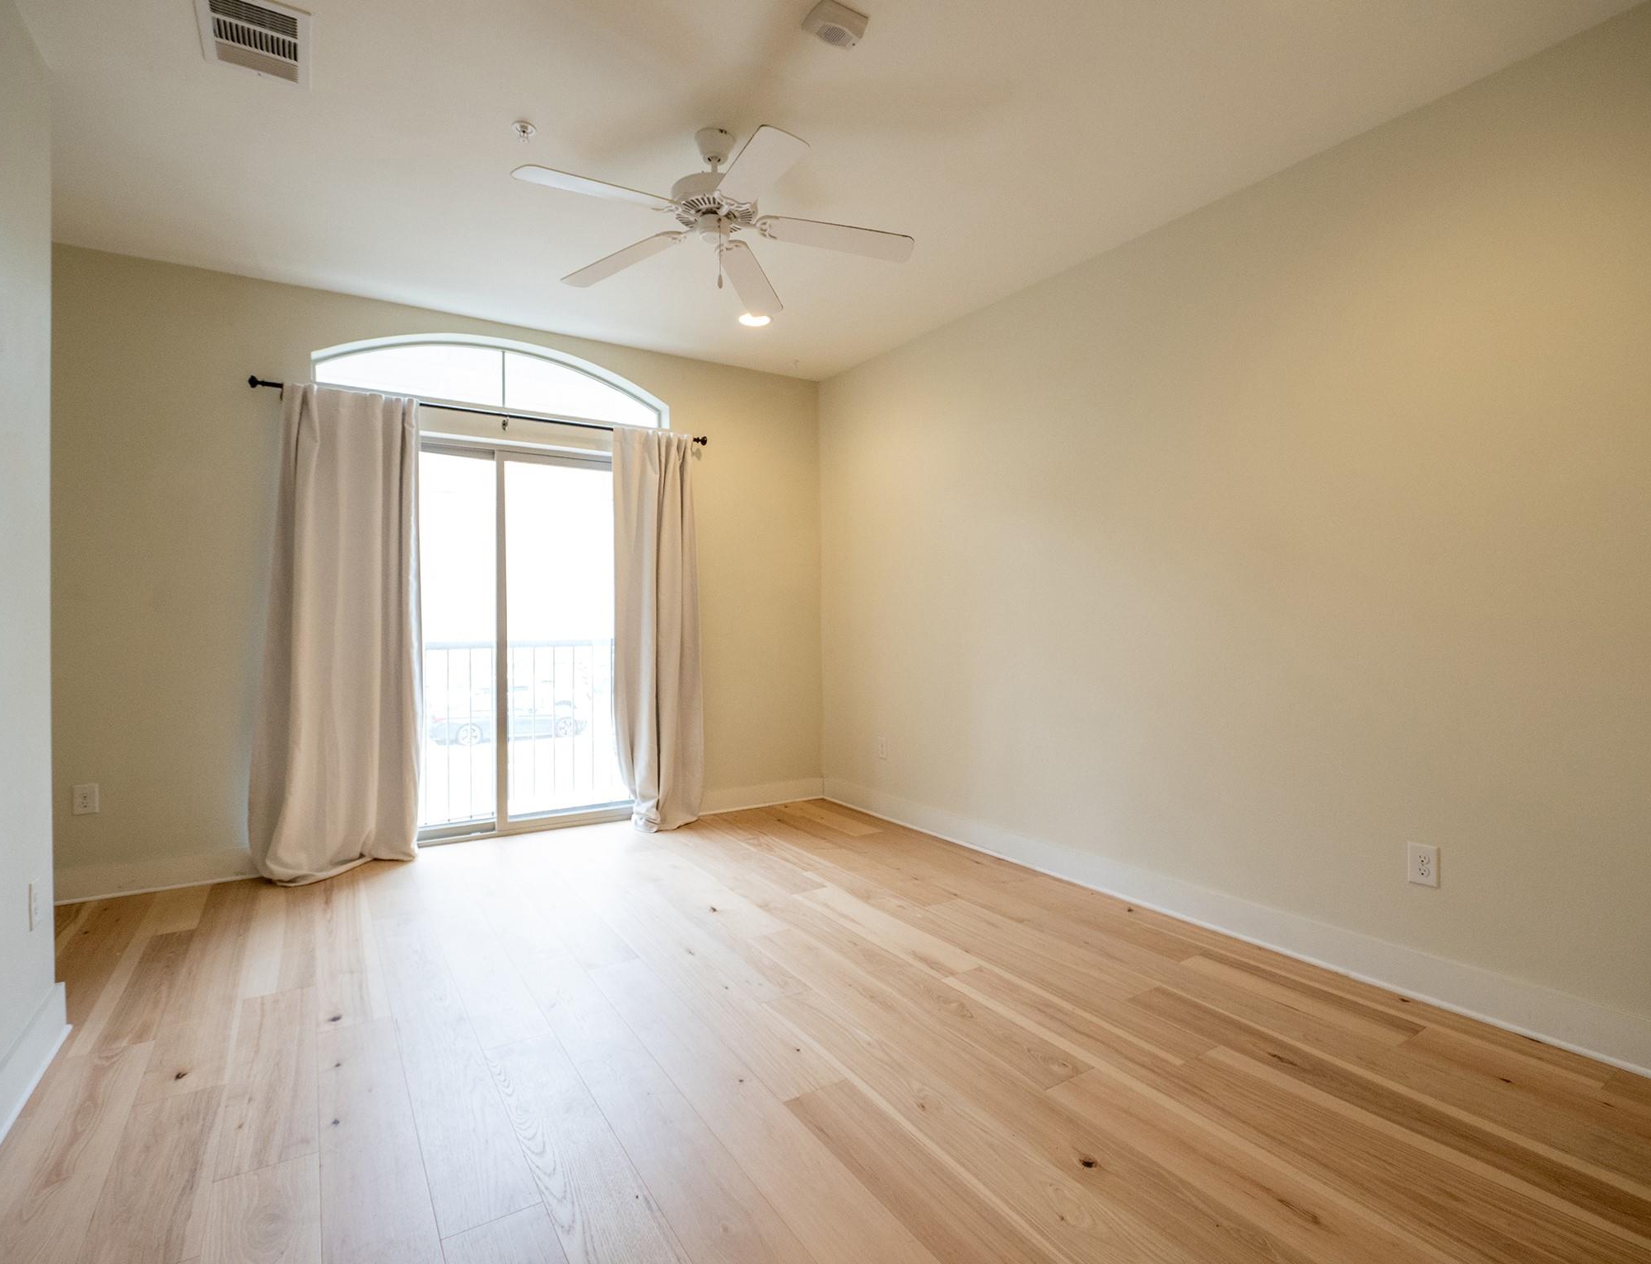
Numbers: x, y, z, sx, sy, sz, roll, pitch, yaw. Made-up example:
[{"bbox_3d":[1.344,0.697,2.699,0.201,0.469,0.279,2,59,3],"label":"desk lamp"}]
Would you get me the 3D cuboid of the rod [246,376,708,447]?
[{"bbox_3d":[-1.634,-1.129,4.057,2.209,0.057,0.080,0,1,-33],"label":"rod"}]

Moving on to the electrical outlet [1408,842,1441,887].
[{"bbox_3d":[1.837,0.719,2.392,0.008,0.123,0.077,0,1,-33],"label":"electrical outlet"}]

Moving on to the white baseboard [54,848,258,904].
[{"bbox_3d":[-2.868,1.041,3.352,0.752,0.140,0.026,0,1,-33],"label":"white baseboard"}]

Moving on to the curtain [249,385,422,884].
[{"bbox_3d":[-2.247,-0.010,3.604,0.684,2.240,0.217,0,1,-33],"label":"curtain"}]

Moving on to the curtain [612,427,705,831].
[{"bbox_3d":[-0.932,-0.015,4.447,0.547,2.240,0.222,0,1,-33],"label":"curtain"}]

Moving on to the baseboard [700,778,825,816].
[{"bbox_3d":[-0.400,1.032,4.925,0.929,0.140,0.026,0,1,-33],"label":"baseboard"}]

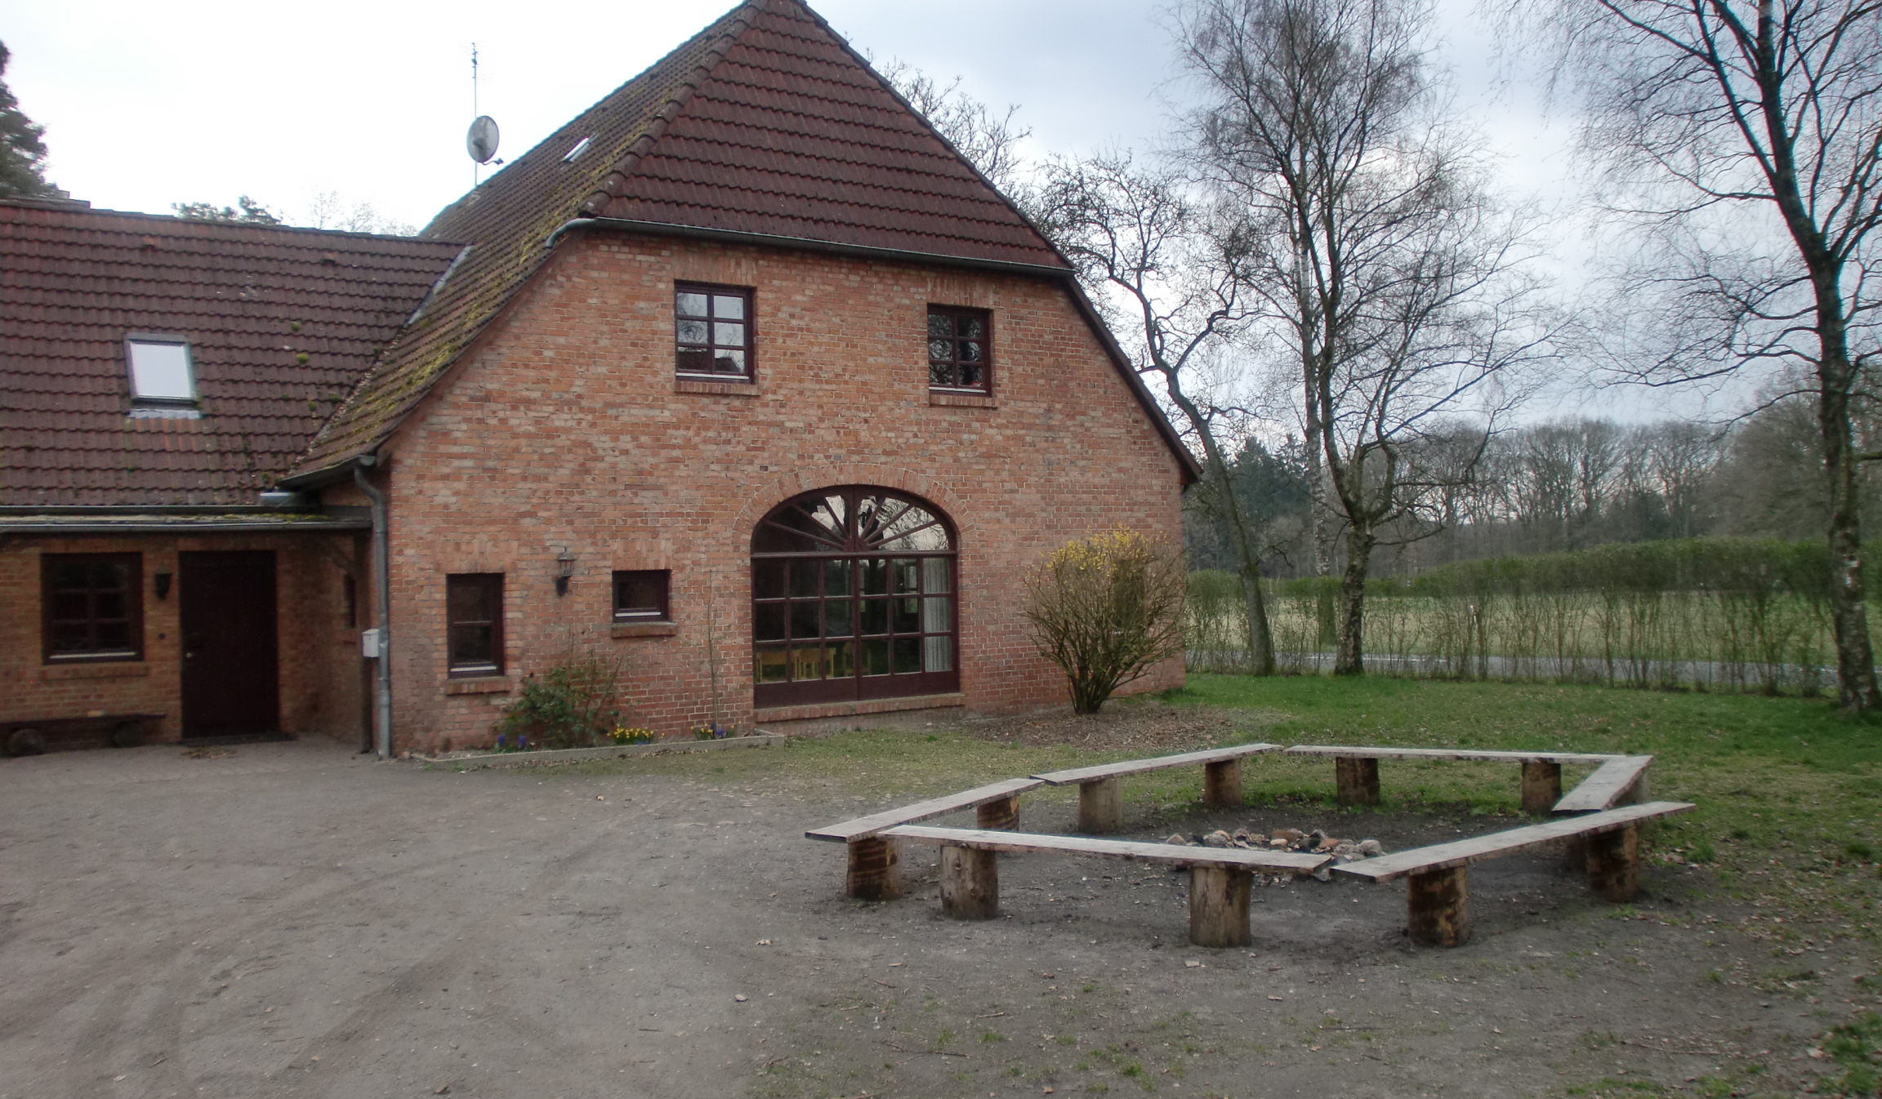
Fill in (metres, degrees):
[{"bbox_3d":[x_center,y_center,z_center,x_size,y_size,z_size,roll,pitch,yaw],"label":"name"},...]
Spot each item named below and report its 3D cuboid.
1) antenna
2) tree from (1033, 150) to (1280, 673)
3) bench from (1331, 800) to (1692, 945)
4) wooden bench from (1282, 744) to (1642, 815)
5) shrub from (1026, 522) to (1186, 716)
[{"bbox_3d":[-9.146,-8.749,30.500,0.650,2.850,0.850,-1,0,29],"label":"antenna"},{"bbox_3d":[3.471,-2.185,24.200,3.800,8.200,3.800,-1,0,8],"label":"tree"},{"bbox_3d":[3.070,1.671,7.855,2.951,0.390,0.310,-1,0,-37],"label":"bench"},{"bbox_3d":[3.772,1.691,11.160,2.357,0.385,0.320,-1,0,21],"label":"wooden bench"},{"bbox_3d":[2.003,0.871,18.600,1.950,2.250,1.900,-1,0,6],"label":"shrub"}]

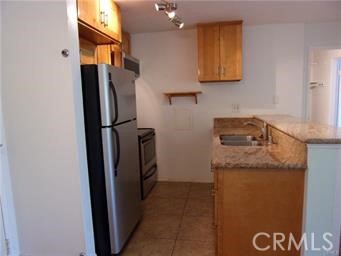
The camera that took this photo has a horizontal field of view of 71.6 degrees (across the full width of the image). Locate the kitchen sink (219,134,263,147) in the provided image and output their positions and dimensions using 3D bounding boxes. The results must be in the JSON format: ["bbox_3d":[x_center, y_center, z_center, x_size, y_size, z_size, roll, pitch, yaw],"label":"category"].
[{"bbox_3d":[0.765,0.229,2.670,0.430,0.200,0.770,-1,7,11],"label":"kitchen sink"}]

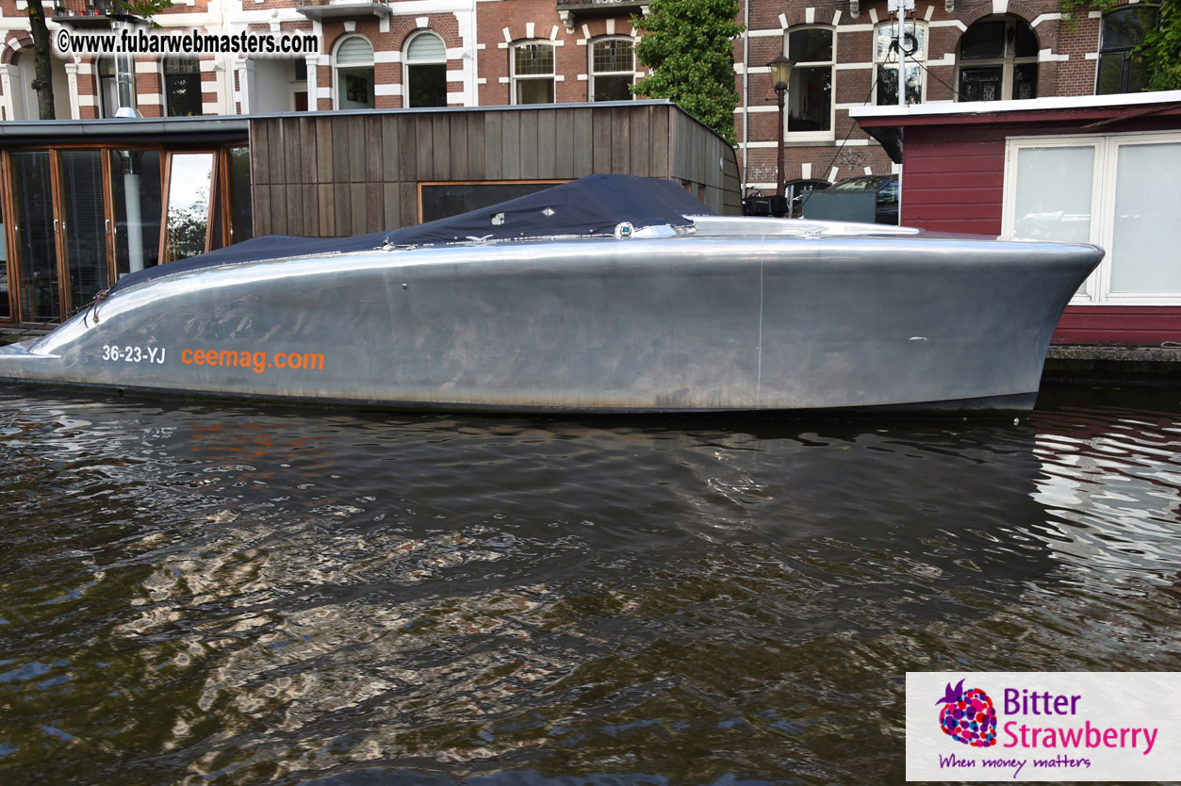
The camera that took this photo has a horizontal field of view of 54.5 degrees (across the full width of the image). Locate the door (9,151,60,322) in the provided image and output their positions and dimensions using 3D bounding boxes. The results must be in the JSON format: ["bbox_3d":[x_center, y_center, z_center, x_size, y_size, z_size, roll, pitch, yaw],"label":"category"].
[{"bbox_3d":[-6.842,-1.923,14.212,0.724,2.130,0.060,2,9,15],"label":"door"}]

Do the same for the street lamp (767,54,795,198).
[{"bbox_3d":[4.052,-5.213,24.591,0.600,3.987,0.600,2,9,15],"label":"street lamp"}]

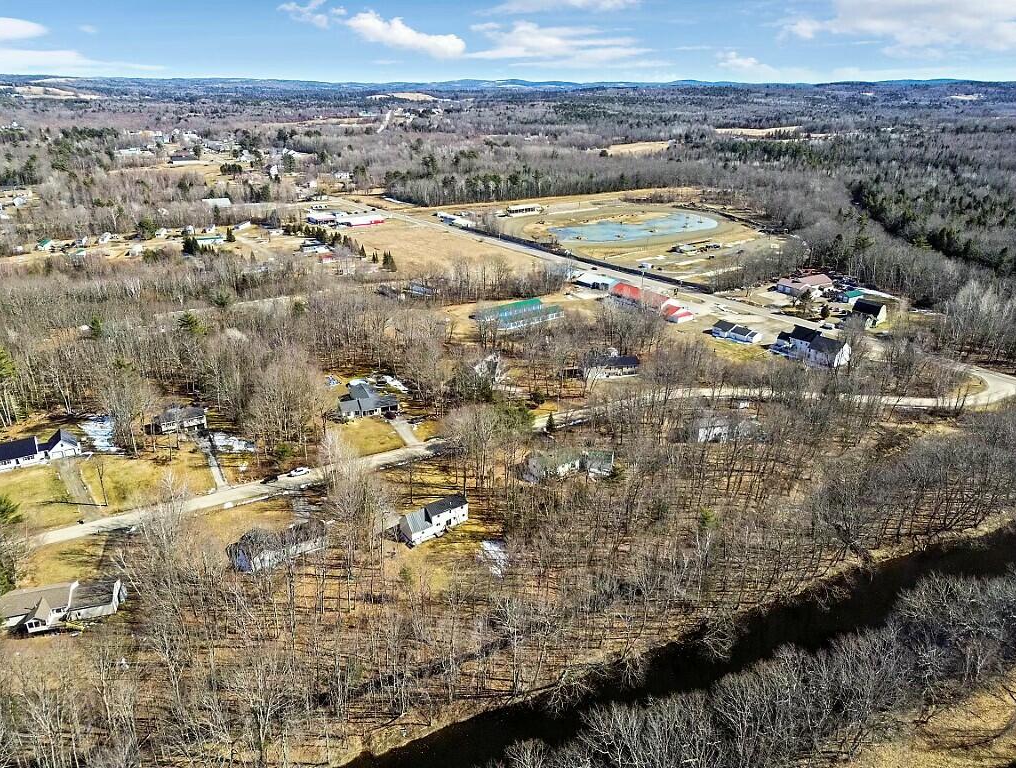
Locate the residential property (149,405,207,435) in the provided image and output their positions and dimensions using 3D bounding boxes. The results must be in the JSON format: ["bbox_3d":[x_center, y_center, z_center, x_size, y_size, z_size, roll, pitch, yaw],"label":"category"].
[{"bbox_3d":[-112.800,11.800,246.390,14.000,7.000,8.500,-8,24,-18],"label":"residential property"}]

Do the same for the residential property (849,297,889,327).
[{"bbox_3d":[183.000,-35.820,358.170,9.000,8.000,13.000,-14,27,-30],"label":"residential property"}]

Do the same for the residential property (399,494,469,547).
[{"bbox_3d":[-20.100,34.730,191.160,17.600,7.600,8.000,-16,28,-34],"label":"residential property"}]

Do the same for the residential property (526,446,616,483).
[{"bbox_3d":[19.000,23.840,219.460,24.500,5.700,10.000,-9,24,-20],"label":"residential property"}]

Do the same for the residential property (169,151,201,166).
[{"bbox_3d":[-454.000,-317.430,1005.630,37.000,8.500,17.000,-6,24,-14],"label":"residential property"}]

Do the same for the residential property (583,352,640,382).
[{"bbox_3d":[42.800,-6.940,291.130,20.500,6.800,9.500,-2,23,-6],"label":"residential property"}]

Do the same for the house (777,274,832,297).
[{"bbox_3d":[173.000,-57.410,412.020,29.000,6.000,16.000,-13,26,-28],"label":"house"}]

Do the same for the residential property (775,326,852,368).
[{"bbox_3d":[134.800,-17.340,311.710,26.500,10.000,13.000,21,31,41],"label":"residential property"}]

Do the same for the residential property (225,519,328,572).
[{"bbox_3d":[-57.900,39.810,181.150,19.000,6.000,10.500,-13,26,-27],"label":"residential property"}]

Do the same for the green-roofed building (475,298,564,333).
[{"bbox_3d":[4.908,-33.786,340.137,37.004,4.300,24.000,-15,27,-32],"label":"green-roofed building"}]

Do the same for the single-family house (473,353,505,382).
[{"bbox_3d":[-8.000,-7.260,290.990,10.000,7.500,11.000,-10,25,-23],"label":"single-family house"}]

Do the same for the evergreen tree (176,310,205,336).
[{"bbox_3d":[-149.000,-28.190,334.260,9.500,12.500,9.500,0,23,0],"label":"evergreen tree"}]

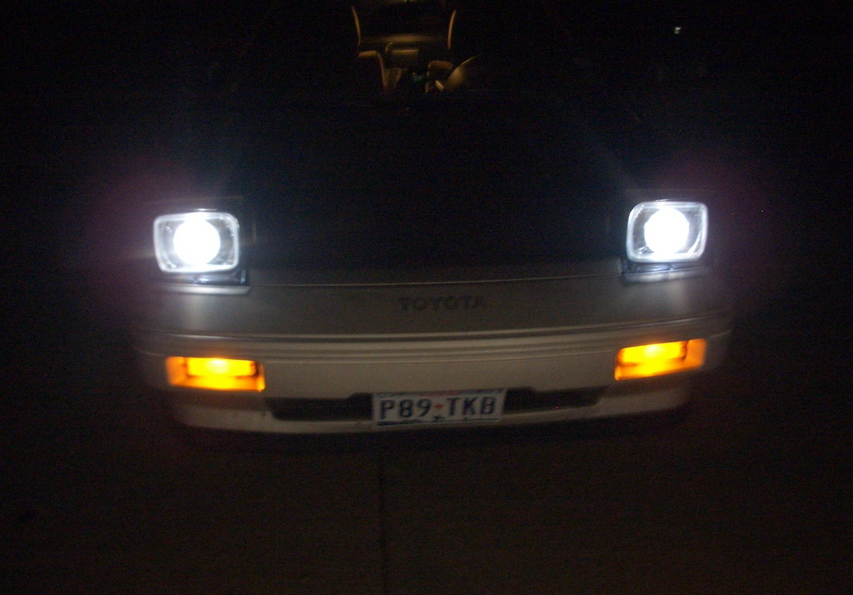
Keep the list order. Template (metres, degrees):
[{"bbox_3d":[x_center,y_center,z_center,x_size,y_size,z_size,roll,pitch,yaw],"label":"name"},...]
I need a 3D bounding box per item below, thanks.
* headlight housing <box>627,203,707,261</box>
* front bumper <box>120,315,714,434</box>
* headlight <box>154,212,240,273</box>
[{"bbox_3d":[0.590,-0.176,2.147,0.200,0.145,0.090,-2,21,-2],"label":"headlight housing"},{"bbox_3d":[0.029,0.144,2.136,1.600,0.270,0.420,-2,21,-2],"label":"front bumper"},{"bbox_3d":[-0.550,-0.143,2.101,0.200,0.145,0.090,-2,21,-2],"label":"headlight"}]

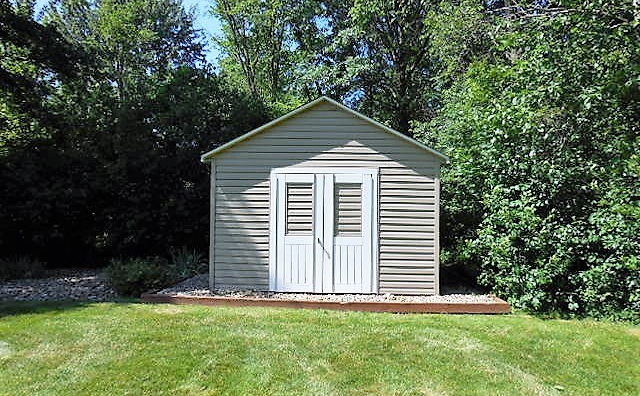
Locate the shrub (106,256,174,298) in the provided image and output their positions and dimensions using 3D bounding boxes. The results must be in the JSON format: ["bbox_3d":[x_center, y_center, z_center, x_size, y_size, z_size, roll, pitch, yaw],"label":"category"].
[{"bbox_3d":[-3.141,1.316,8.054,1.080,0.620,0.950,1,-1,3],"label":"shrub"}]

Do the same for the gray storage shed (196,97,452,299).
[{"bbox_3d":[0.147,-0.004,8.940,3.830,3.090,3.500,1,-1,3],"label":"gray storage shed"}]

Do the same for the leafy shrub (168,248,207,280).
[{"bbox_3d":[-2.632,1.258,9.208,0.720,0.680,0.700,1,-1,3],"label":"leafy shrub"}]

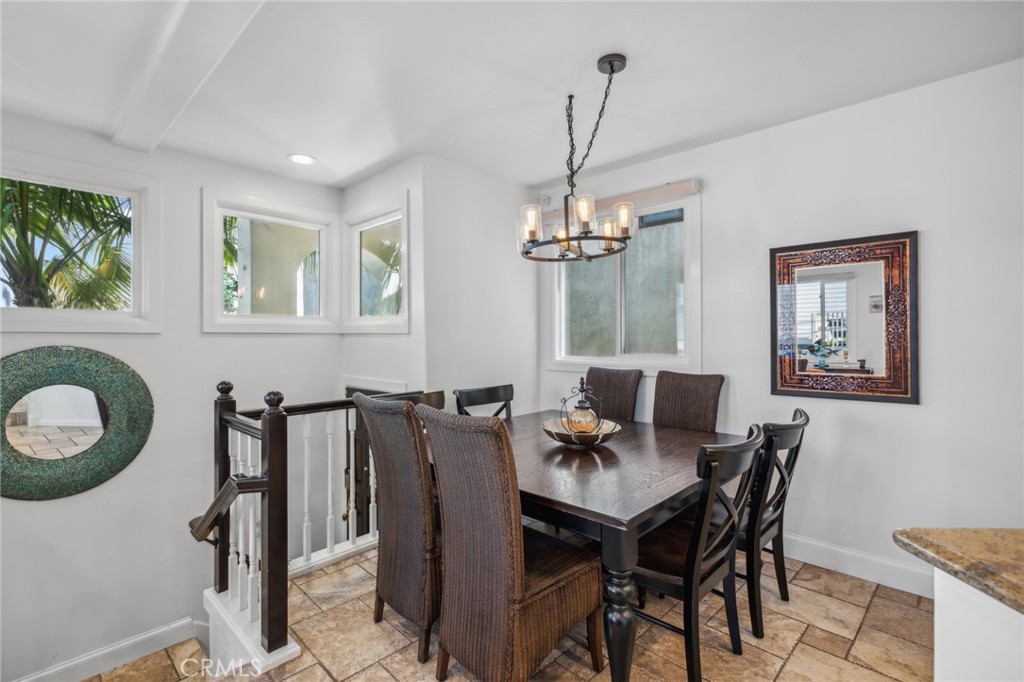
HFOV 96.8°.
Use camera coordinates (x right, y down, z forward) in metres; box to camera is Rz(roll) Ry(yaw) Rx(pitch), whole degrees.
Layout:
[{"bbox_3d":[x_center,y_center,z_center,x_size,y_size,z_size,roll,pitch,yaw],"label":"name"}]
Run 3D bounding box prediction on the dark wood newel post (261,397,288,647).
[{"bbox_3d":[-0.957,0.717,1.839,0.079,1.025,0.079,0,0,-44],"label":"dark wood newel post"}]

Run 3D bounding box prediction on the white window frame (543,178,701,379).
[{"bbox_3d":[0.833,-0.427,3.673,1.385,1.365,0.110,0,0,44],"label":"white window frame"}]

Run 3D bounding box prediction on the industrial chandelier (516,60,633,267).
[{"bbox_3d":[0.371,-0.919,2.509,0.736,0.878,0.632,0,0,44],"label":"industrial chandelier"}]

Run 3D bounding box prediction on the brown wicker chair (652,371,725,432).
[{"bbox_3d":[0.942,0.743,2.745,0.451,1.034,0.572,0,0,44],"label":"brown wicker chair"}]

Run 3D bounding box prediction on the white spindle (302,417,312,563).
[{"bbox_3d":[-1.225,0.873,2.730,0.032,0.873,0.032,0,0,44],"label":"white spindle"}]

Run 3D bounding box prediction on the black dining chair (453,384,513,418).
[{"bbox_3d":[-0.020,0.797,3.096,0.521,0.925,0.635,0,0,-45],"label":"black dining chair"}]

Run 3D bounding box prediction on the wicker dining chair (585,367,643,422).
[{"bbox_3d":[0.538,0.742,3.135,0.451,1.034,0.572,0,0,44],"label":"wicker dining chair"}]

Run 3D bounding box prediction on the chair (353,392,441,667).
[{"bbox_3d":[-0.365,0.795,2.189,0.472,1.099,0.612,0,0,44],"label":"chair"}]

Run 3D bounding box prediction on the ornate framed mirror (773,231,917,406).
[{"bbox_3d":[1.781,-0.113,2.478,0.653,0.860,0.030,0,0,45],"label":"ornate framed mirror"}]

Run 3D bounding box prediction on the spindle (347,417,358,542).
[{"bbox_3d":[-0.963,0.816,2.756,0.034,0.819,0.034,0,0,-45],"label":"spindle"}]

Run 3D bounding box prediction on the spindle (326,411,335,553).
[{"bbox_3d":[-1.057,0.816,2.654,0.034,0.819,0.034,0,0,-45],"label":"spindle"}]

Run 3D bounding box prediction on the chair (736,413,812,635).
[{"bbox_3d":[1.072,0.800,2.222,0.521,0.925,0.635,0,0,-45],"label":"chair"}]

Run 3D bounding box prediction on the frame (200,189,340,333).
[{"bbox_3d":[-1.996,-0.619,3.878,0.100,1.124,1.096,0,0,44],"label":"frame"}]

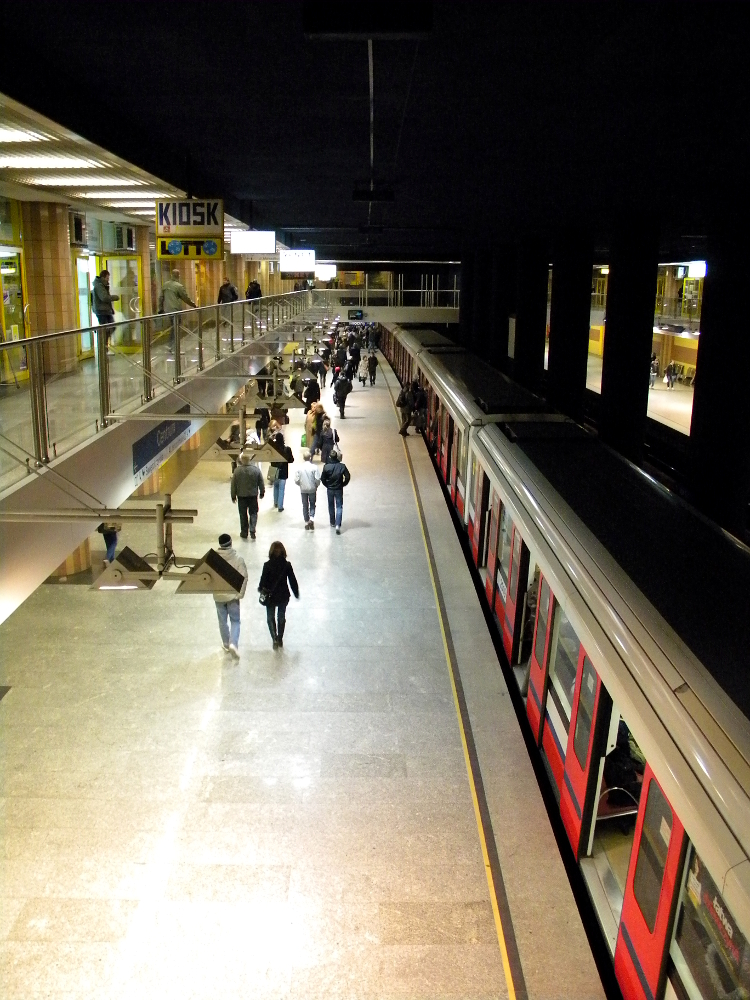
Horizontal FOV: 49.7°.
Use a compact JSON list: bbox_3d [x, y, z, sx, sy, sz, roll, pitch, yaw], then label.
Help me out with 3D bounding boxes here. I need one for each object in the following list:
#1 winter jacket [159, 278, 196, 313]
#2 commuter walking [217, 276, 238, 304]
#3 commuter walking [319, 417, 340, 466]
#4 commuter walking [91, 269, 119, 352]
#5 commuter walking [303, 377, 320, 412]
[{"bbox_3d":[-4.303,-4.344,17.447,0.680,0.820,0.500,6,16,20],"label":"winter jacket"},{"bbox_3d":[-5.350,-7.195,29.338,0.700,1.740,0.480,7,17,24],"label":"commuter walking"},{"bbox_3d":[-1.300,-1.449,22.015,0.550,1.550,0.420,1,15,2],"label":"commuter walking"},{"bbox_3d":[-5.998,-4.150,17.938,0.600,1.780,0.550,0,15,-2],"label":"commuter walking"},{"bbox_3d":[-2.510,-4.123,31.819,0.550,1.610,0.420,0,15,-1],"label":"commuter walking"}]

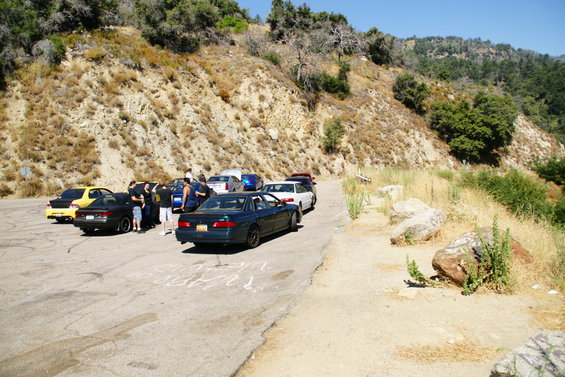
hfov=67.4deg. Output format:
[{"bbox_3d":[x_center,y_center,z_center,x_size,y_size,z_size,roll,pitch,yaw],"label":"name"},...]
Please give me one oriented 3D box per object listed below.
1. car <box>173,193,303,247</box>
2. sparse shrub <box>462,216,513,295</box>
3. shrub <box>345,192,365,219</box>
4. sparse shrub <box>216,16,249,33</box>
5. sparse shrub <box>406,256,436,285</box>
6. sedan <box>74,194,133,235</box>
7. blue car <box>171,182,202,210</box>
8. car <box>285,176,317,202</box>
[{"bbox_3d":[-1.020,0.800,12.760,1.810,1.390,4.880,0,4,24],"label":"car"},{"bbox_3d":[3.516,1.146,7.250,0.860,1.330,0.720,1,3,26],"label":"sparse shrub"},{"bbox_3d":[2.686,0.648,15.700,0.760,0.970,0.680,0,3,10],"label":"shrub"},{"bbox_3d":[-6.843,-22.376,58.000,4.300,2.400,3.500,-1,3,-7],"label":"sparse shrub"},{"bbox_3d":[2.451,1.460,7.500,0.530,0.520,0.450,0,3,18],"label":"sparse shrub"},{"bbox_3d":[-6.330,0.880,17.150,1.700,1.360,4.500,0,4,14],"label":"sedan"},{"bbox_3d":[-4.620,0.320,22.200,1.720,1.380,4.350,-1,4,10],"label":"blue car"},{"bbox_3d":[0.250,0.330,18.100,1.690,1.330,4.450,0,4,15],"label":"car"}]

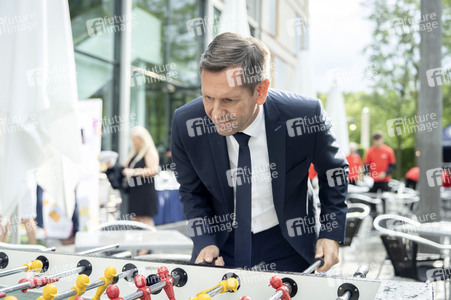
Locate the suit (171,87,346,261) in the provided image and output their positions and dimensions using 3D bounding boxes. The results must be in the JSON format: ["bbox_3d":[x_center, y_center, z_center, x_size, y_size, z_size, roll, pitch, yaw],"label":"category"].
[{"bbox_3d":[0.150,0.508,1.790,0.600,1.380,0.620,0,-2,16],"label":"suit"}]

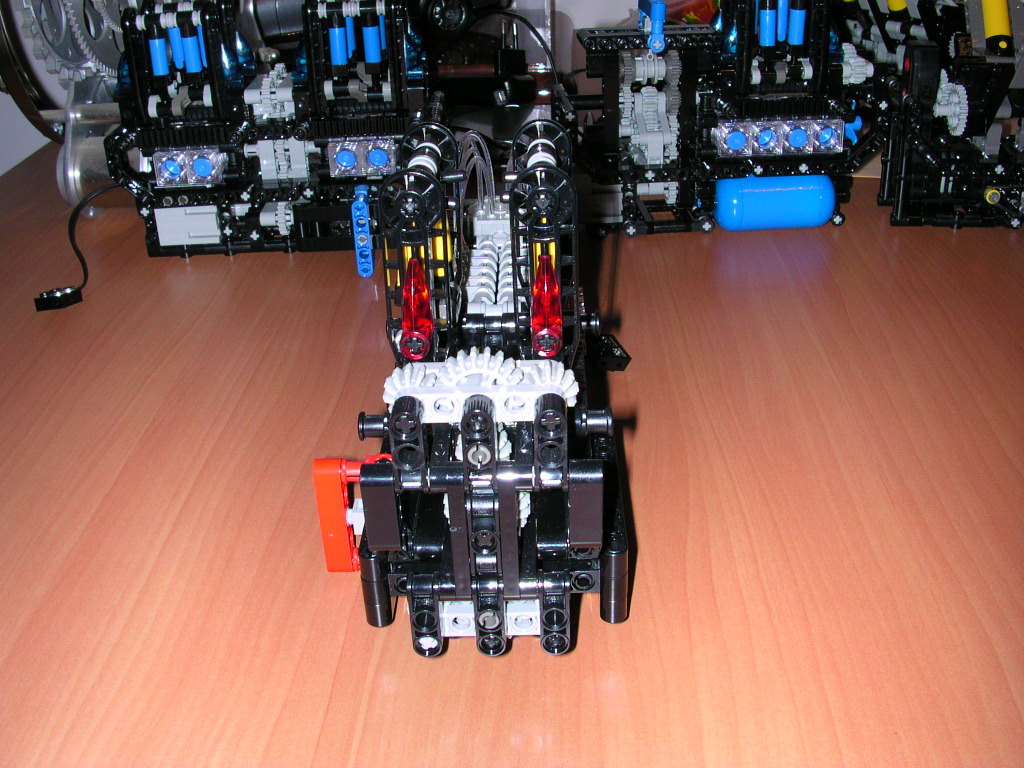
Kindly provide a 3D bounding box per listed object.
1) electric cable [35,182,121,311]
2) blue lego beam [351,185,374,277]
[{"bbox_3d":[-0.219,-0.073,0.549,0.033,0.041,0.095,-2,25,0],"label":"electric cable"},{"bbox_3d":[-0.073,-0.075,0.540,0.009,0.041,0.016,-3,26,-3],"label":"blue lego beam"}]

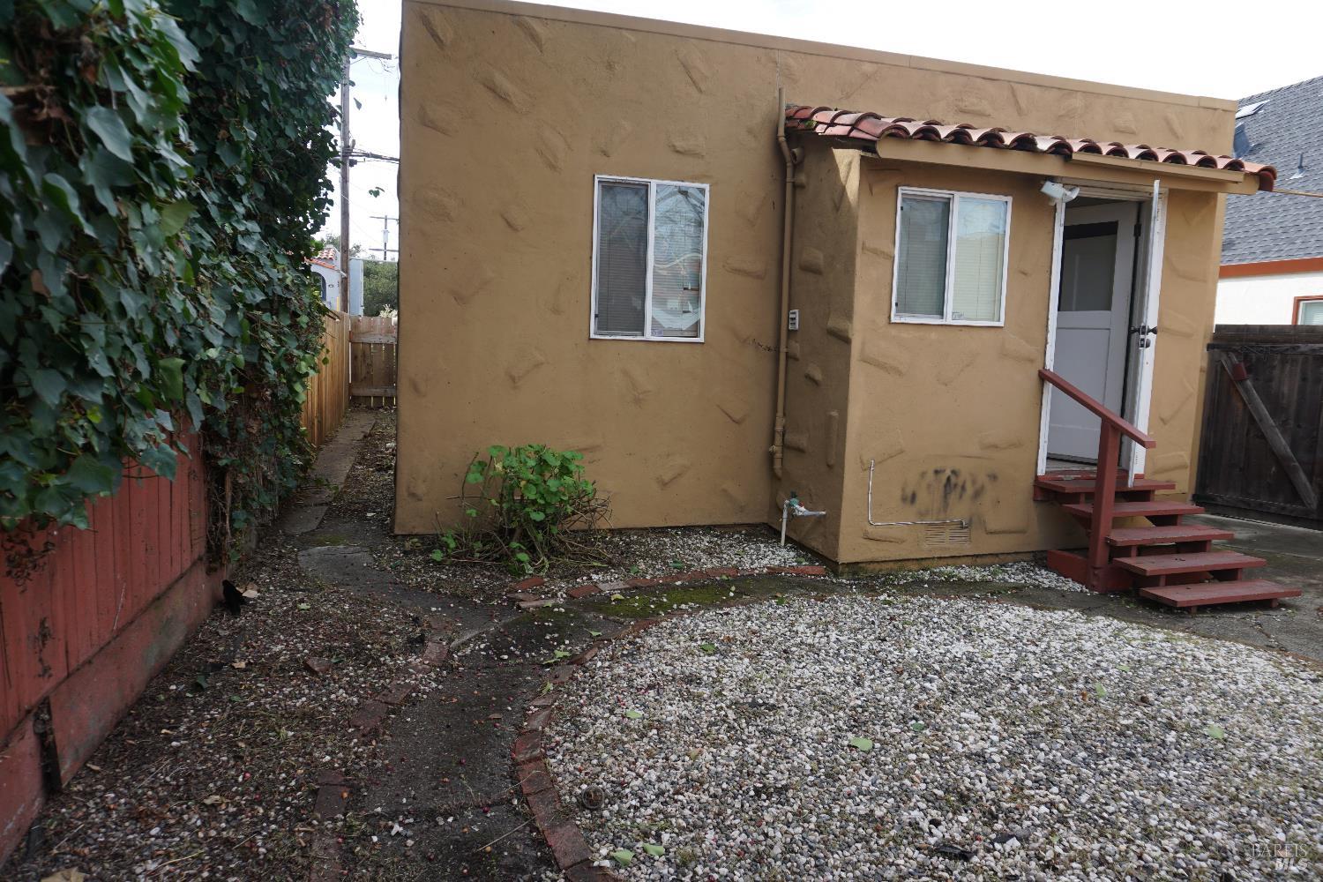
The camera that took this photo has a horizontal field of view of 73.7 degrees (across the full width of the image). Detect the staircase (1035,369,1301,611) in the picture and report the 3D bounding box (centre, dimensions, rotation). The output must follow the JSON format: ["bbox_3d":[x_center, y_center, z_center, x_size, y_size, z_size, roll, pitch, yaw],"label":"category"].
[{"bbox_3d":[3.387,0.273,6.008,1.060,1.440,1.330,0,7,-16],"label":"staircase"}]

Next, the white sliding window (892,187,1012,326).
[{"bbox_3d":[2.024,-1.262,6.115,0.905,0.910,0.080,0,7,-16],"label":"white sliding window"}]

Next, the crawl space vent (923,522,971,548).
[{"bbox_3d":[2.069,0.677,6.368,0.375,0.170,0.030,0,7,-16],"label":"crawl space vent"}]

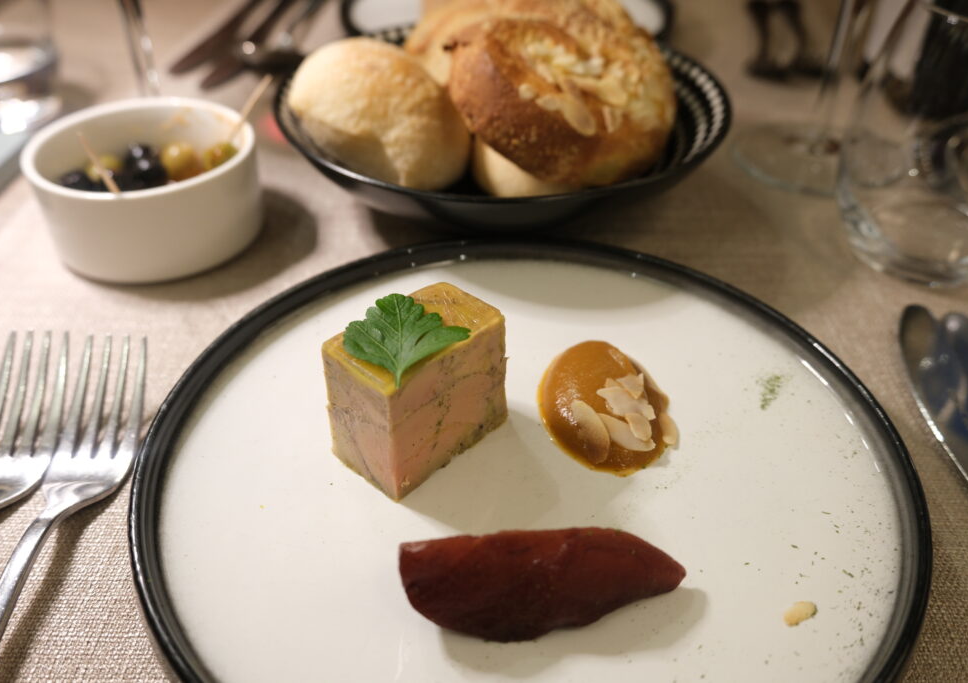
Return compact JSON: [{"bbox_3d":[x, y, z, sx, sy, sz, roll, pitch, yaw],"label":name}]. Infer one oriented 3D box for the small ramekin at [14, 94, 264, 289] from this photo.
[{"bbox_3d":[-0.143,-0.066,0.367,0.094,0.041,0.094,1,38,0],"label":"small ramekin"}]

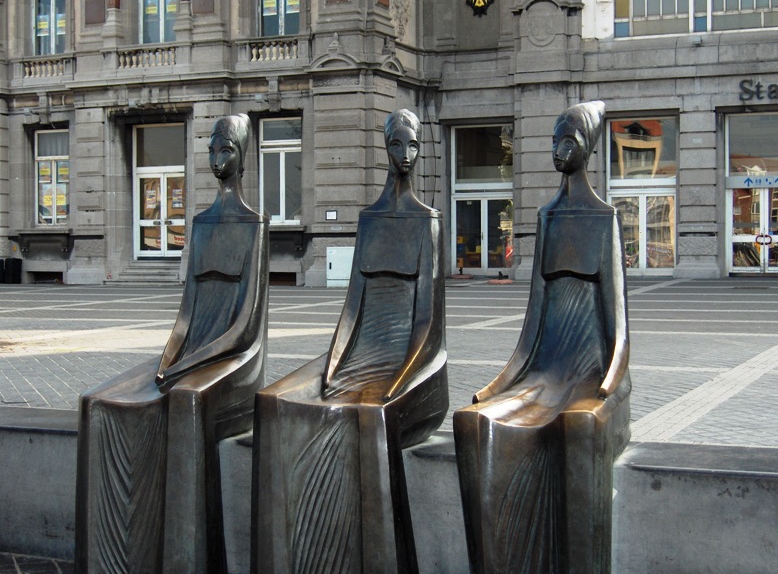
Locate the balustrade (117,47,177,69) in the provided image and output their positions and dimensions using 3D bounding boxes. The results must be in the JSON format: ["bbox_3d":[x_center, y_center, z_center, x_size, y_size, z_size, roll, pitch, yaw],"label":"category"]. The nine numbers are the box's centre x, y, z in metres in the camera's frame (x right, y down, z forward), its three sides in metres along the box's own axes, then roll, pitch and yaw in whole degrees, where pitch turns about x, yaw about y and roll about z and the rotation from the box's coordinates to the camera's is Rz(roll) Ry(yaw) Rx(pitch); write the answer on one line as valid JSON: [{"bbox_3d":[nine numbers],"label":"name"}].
[{"bbox_3d":[-6.051,-5.806,31.391,1.730,0.520,0.260,0,2,22],"label":"balustrade"}]

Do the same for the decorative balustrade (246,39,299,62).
[{"bbox_3d":[-2.765,-5.747,30.159,1.450,0.520,0.260,0,2,22],"label":"decorative balustrade"}]

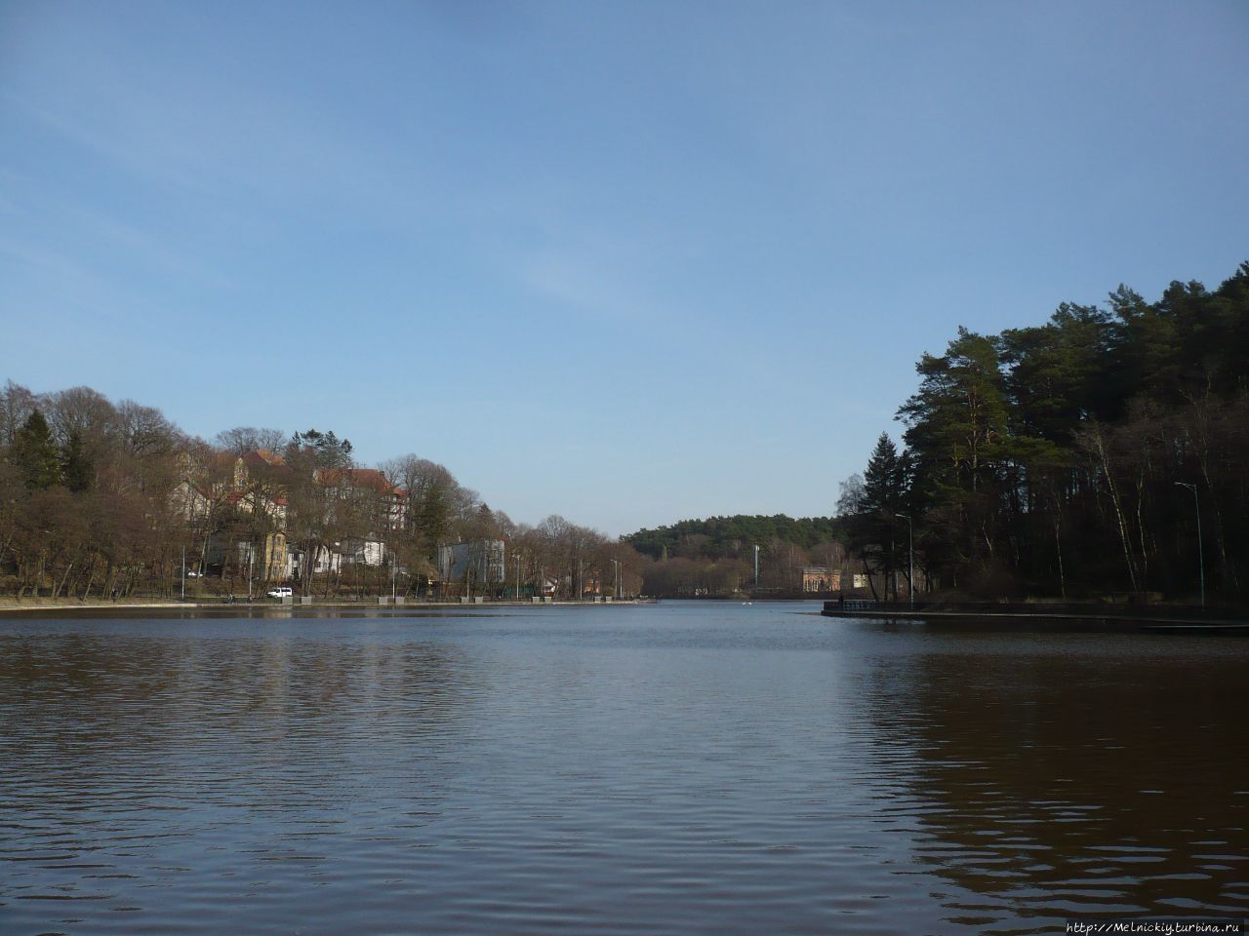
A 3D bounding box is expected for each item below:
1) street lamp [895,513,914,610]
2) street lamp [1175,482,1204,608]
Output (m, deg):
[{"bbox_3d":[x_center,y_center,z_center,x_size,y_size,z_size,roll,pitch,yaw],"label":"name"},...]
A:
[{"bbox_3d":[26.552,8.871,119.594,1.690,9.100,0.300,2,-6,-21],"label":"street lamp"},{"bbox_3d":[39.836,5.542,88.774,1.690,9.100,0.300,2,-6,-18],"label":"street lamp"}]

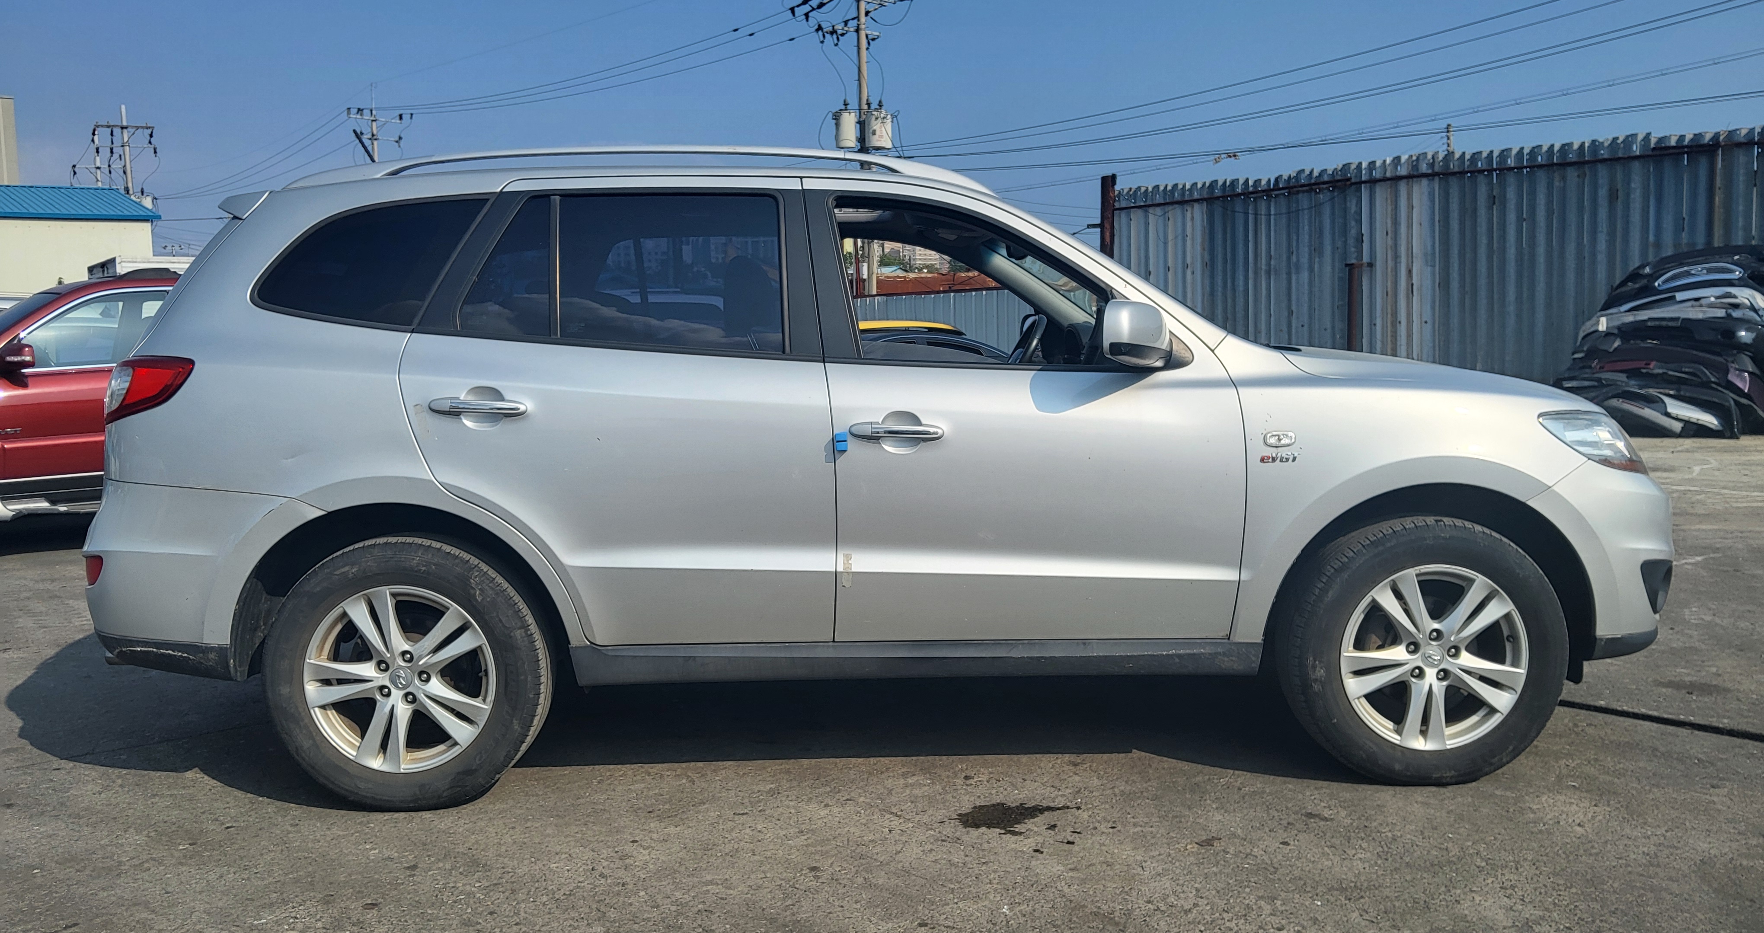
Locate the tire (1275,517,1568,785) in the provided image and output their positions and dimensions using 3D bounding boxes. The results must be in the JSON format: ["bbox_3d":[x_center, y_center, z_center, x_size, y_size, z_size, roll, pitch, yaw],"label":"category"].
[{"bbox_3d":[1.438,0.489,3.574,0.735,0.720,0.240,-1,5,-1],"label":"tire"}]

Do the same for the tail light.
[{"bbox_3d":[-1.916,-0.191,3.540,0.330,0.205,0.270,-1,5,-1],"label":"tail light"}]

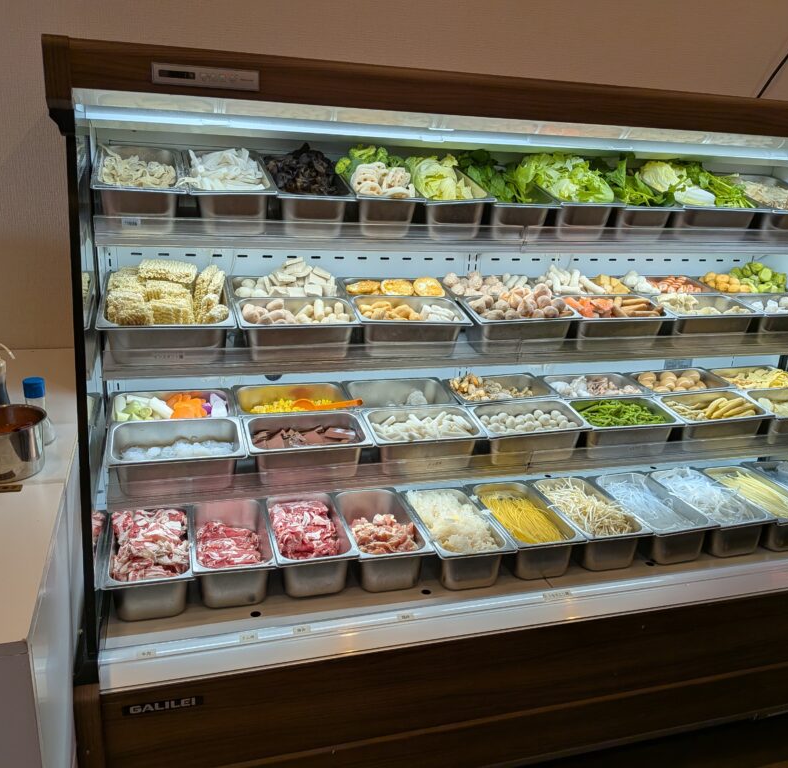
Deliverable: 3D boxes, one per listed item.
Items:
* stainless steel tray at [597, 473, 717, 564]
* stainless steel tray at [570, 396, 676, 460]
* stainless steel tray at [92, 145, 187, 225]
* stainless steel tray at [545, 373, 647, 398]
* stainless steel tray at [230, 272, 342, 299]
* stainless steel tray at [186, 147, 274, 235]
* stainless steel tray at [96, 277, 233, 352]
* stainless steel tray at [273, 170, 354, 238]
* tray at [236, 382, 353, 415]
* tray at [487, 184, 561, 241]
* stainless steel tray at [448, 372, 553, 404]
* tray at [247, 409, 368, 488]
[{"bbox_3d":[0.656,0.348,1.843,0.176,0.100,0.325,-2,19,-16],"label":"stainless steel tray"},{"bbox_3d":[0.582,0.116,1.820,0.265,0.100,0.162,-2,28,-16],"label":"stainless steel tray"},{"bbox_3d":[-0.524,-0.400,1.469,0.162,0.100,0.265,-3,35,-18],"label":"stainless steel tray"},{"bbox_3d":[0.544,0.050,1.971,0.265,0.100,0.162,-2,27,-16],"label":"stainless steel tray"},{"bbox_3d":[-0.257,-0.188,1.736,0.268,0.100,0.162,-2,28,-16],"label":"stainless steel tray"},{"bbox_3d":[-0.385,-0.447,1.658,0.176,0.100,0.325,-2,33,-16],"label":"stainless steel tray"},{"bbox_3d":[-0.491,-0.141,1.550,0.265,0.100,0.325,-2,28,-17],"label":"stainless steel tray"},{"bbox_3d":[-0.194,-0.410,1.572,0.162,0.100,0.265,-2,34,-16],"label":"stainless steel tray"},{"bbox_3d":[-0.250,0.080,1.741,0.265,0.100,0.162,-2,27,-16],"label":"tray"},{"bbox_3d":[0.269,-0.459,1.812,0.176,0.100,0.325,-2,33,-16],"label":"tray"},{"bbox_3d":[0.280,0.057,1.917,0.268,0.100,0.162,-2,26,-16],"label":"stainless steel tray"},{"bbox_3d":[-0.196,0.149,1.585,0.265,0.100,0.162,-2,28,-16],"label":"tray"}]

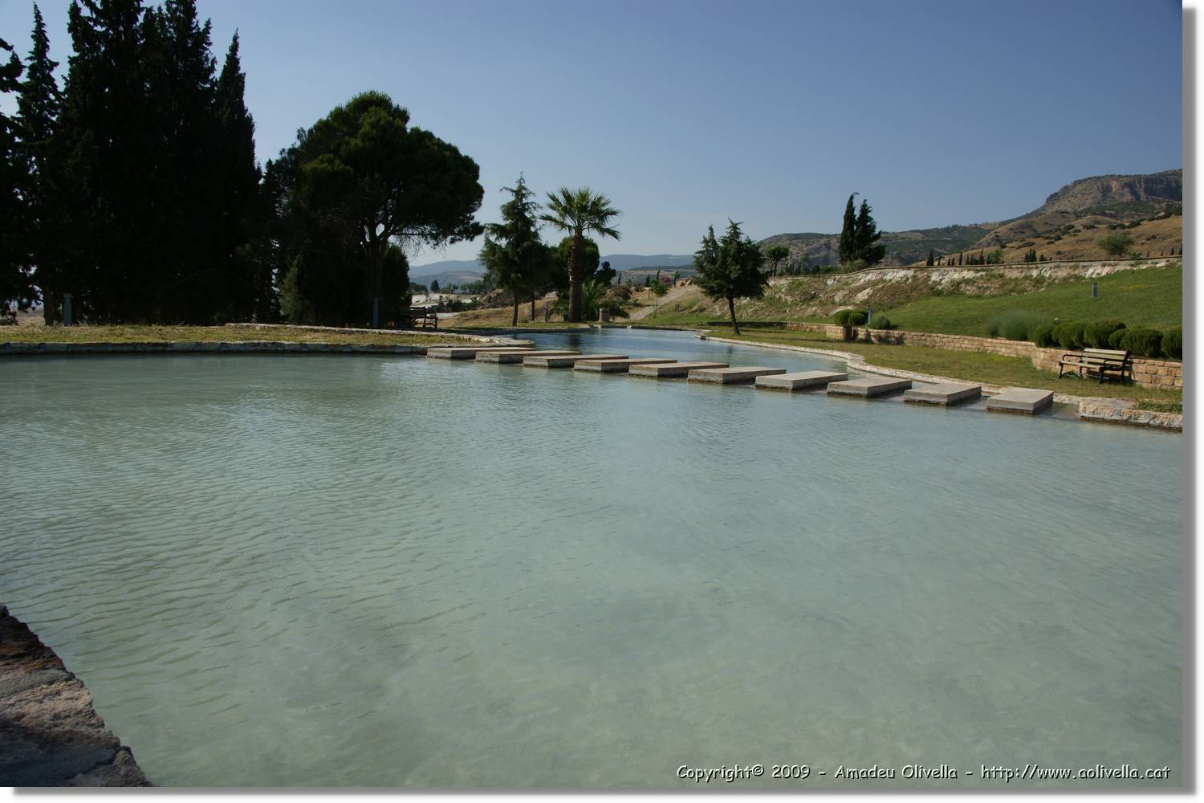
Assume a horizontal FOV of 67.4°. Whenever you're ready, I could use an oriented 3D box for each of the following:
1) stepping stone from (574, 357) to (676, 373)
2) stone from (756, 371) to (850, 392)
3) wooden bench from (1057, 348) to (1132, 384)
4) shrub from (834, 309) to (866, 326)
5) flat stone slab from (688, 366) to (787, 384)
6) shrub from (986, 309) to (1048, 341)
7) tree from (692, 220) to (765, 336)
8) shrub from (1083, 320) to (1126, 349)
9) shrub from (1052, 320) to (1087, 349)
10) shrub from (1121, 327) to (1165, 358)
[{"bbox_3d":[0.746,-1.002,24.531,0.889,0.214,3.587,8,8,38],"label":"stepping stone"},{"bbox_3d":[5.173,-0.534,23.001,0.920,0.230,3.800,7,7,34],"label":"stone"},{"bbox_3d":[13.644,-1.019,25.171,0.700,0.863,1.822,2,6,-7],"label":"wooden bench"},{"bbox_3d":[12.765,-4.289,46.500,1.600,0.900,1.400,3,7,0],"label":"shrub"},{"bbox_3d":[3.539,-0.682,23.036,0.889,0.214,3.587,8,8,35],"label":"flat stone slab"},{"bbox_3d":[15.178,-2.777,33.000,2.000,1.170,1.700,3,7,0],"label":"shrub"},{"bbox_3d":[7.627,-7.405,53.830,4.300,6.700,4.200,3,6,0],"label":"tree"},{"bbox_3d":[14.812,-1.927,26.600,1.150,0.980,1.100,3,7,0],"label":"shrub"},{"bbox_3d":[15.447,-2.192,29.833,1.000,0.950,1.000,3,6,2],"label":"shrub"},{"bbox_3d":[15.317,-1.665,25.570,1.020,0.880,1.050,3,6,2],"label":"shrub"}]

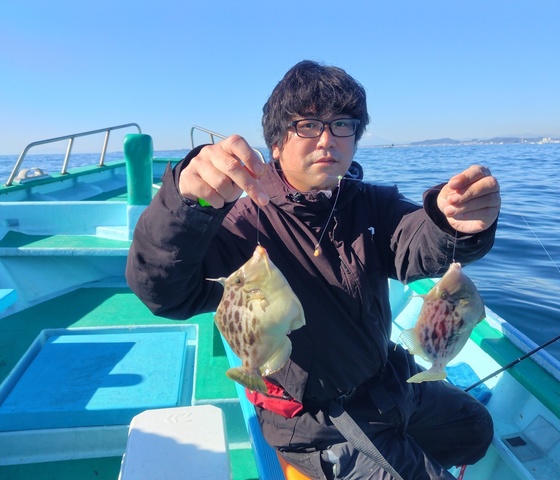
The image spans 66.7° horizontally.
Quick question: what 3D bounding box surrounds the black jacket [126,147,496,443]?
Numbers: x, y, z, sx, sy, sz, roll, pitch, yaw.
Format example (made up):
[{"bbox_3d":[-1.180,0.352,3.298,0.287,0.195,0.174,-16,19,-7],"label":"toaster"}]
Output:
[{"bbox_3d":[0.027,0.130,0.865,0.600,0.620,0.570,-4,13,-13],"label":"black jacket"}]

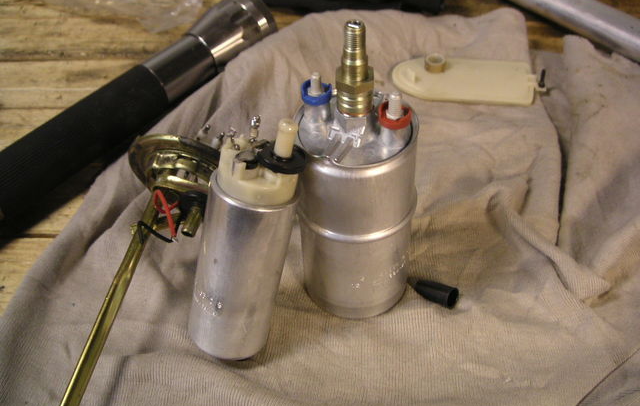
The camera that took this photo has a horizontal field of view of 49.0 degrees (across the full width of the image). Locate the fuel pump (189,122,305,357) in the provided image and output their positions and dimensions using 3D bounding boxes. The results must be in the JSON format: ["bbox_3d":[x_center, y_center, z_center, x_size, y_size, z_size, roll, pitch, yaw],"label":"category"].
[{"bbox_3d":[-0.036,0.017,0.347,0.044,0.128,0.044,14,27,0],"label":"fuel pump"}]

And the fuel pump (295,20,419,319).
[{"bbox_3d":[0.018,-0.016,0.355,0.063,0.168,0.063,-3,44,0],"label":"fuel pump"}]

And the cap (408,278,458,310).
[{"bbox_3d":[0.064,0.049,0.398,0.028,0.013,0.013,22,49,30],"label":"cap"}]

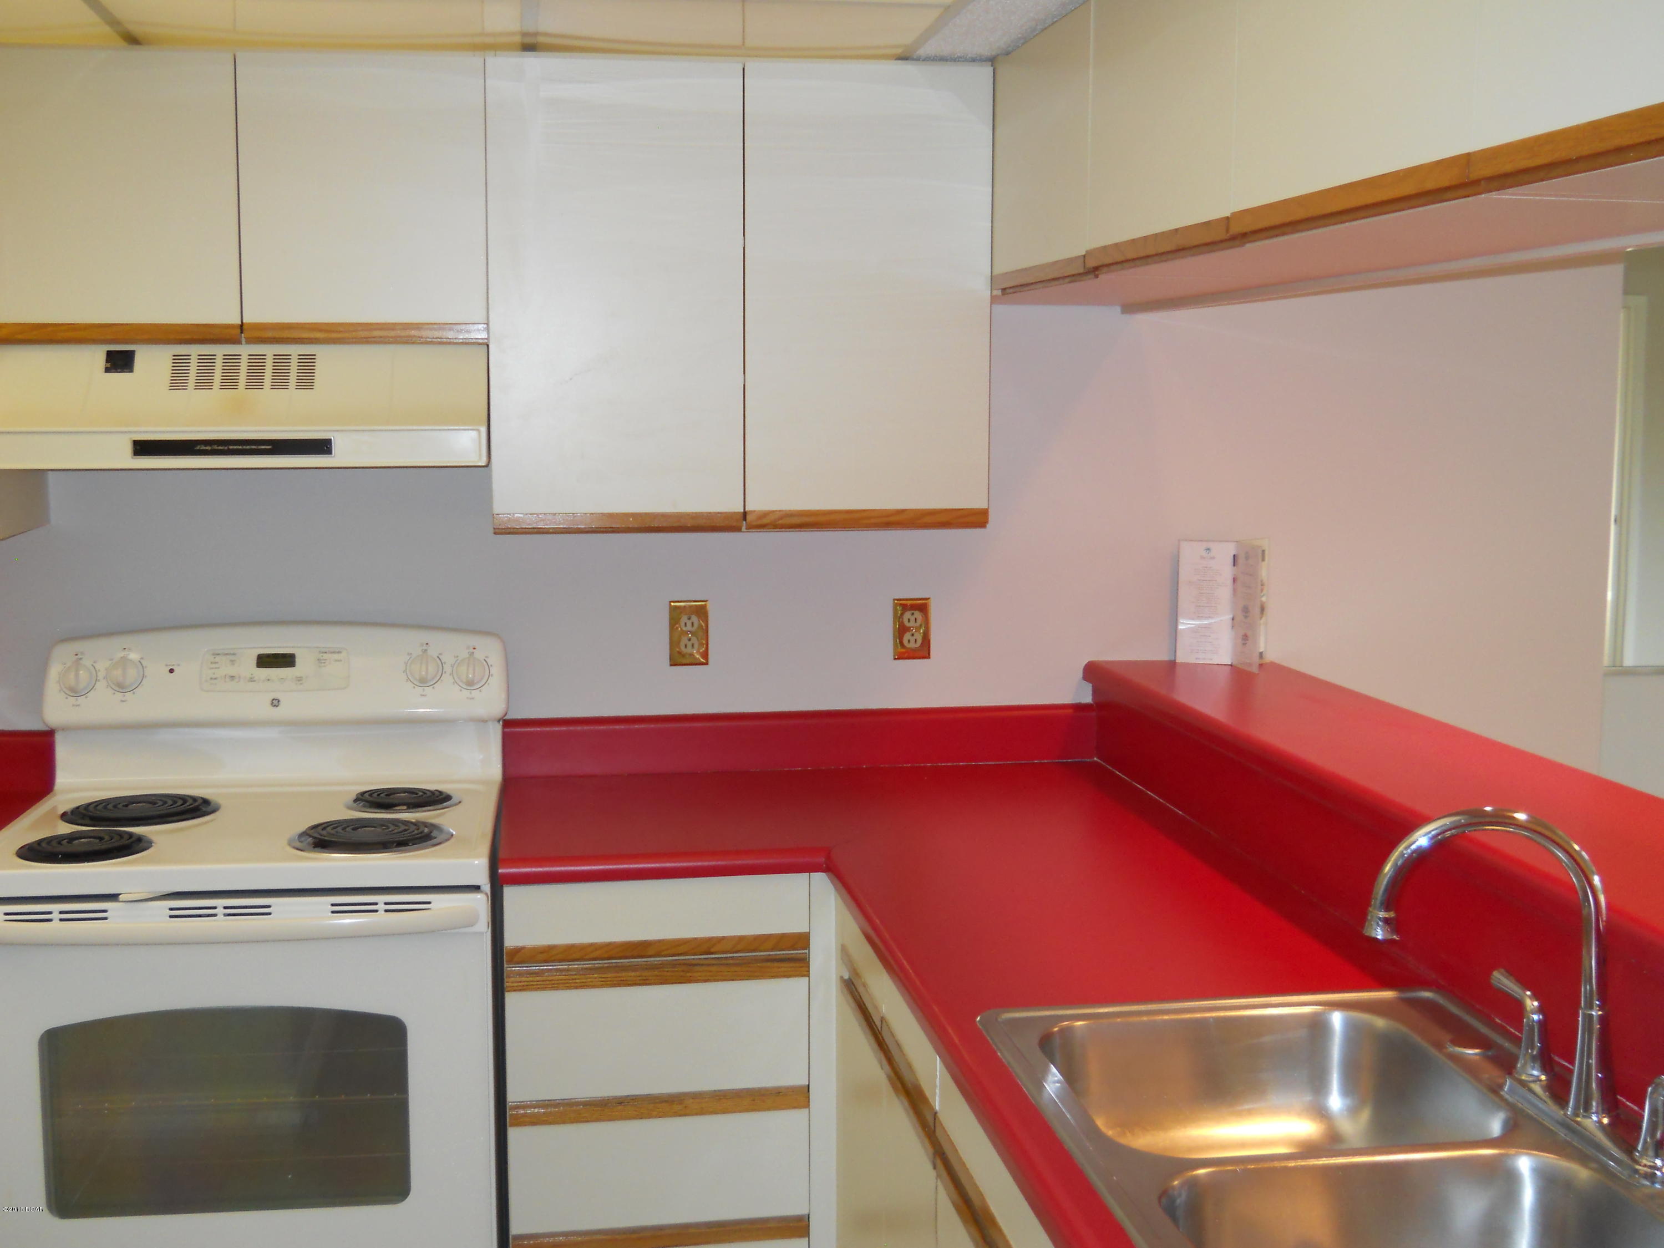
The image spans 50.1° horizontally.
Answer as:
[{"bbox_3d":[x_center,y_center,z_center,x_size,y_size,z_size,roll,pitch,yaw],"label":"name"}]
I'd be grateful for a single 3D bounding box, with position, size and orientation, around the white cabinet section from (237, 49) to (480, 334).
[{"bbox_3d":[-0.746,-0.672,2.882,0.377,0.439,0.331,-1,7,-9],"label":"white cabinet section"}]

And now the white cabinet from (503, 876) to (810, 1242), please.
[{"bbox_3d":[-0.308,0.756,2.972,0.456,0.840,0.610,-1,7,-9],"label":"white cabinet"}]

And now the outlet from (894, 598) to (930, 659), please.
[{"bbox_3d":[0.147,0.009,3.259,0.070,0.114,0.009,-1,7,-9],"label":"outlet"}]

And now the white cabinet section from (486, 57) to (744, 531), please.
[{"bbox_3d":[-0.364,-0.534,2.965,0.403,0.742,0.331,-1,7,-9],"label":"white cabinet section"}]

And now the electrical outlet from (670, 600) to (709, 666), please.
[{"bbox_3d":[-0.256,0.017,3.193,0.070,0.116,0.009,-1,7,-9],"label":"electrical outlet"}]

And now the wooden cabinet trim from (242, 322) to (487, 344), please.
[{"bbox_3d":[-0.720,-0.448,2.743,0.376,0.032,0.022,-1,7,-9],"label":"wooden cabinet trim"}]

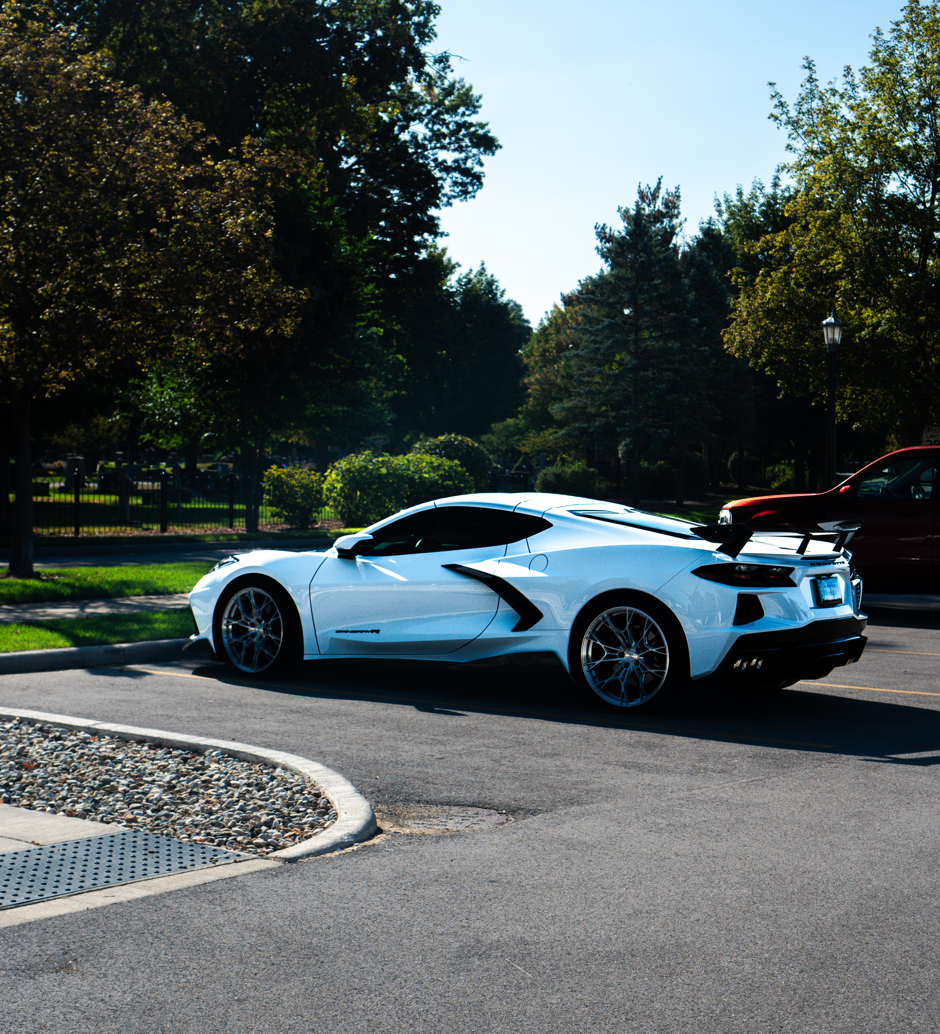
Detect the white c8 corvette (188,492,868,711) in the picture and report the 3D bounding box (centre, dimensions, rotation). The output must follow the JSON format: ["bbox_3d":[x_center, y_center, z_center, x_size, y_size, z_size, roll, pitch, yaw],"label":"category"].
[{"bbox_3d":[0.232,0.456,12.940,4.640,1.235,1.950,2,2,34],"label":"white c8 corvette"}]

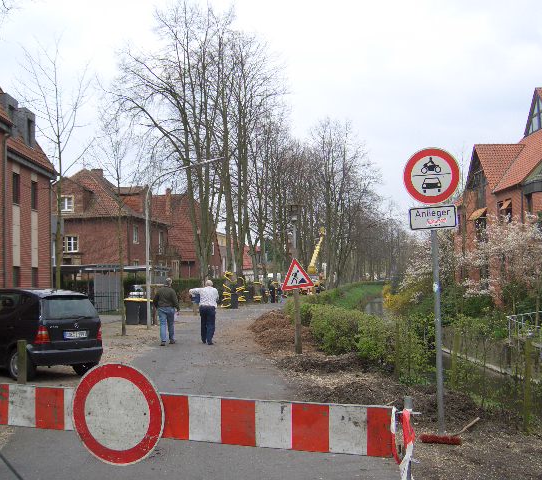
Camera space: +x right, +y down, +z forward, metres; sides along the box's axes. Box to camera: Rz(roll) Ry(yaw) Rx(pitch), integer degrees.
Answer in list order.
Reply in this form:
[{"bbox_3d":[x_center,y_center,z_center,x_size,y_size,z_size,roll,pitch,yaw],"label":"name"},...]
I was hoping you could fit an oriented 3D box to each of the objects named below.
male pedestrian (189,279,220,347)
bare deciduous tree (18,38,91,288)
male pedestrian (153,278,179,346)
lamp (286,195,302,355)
[{"bbox_3d":[-1.724,1.905,19.047,0.740,1.710,0.500,-1,-3,0],"label":"male pedestrian"},{"bbox_3d":[-4.987,-1.018,17.005,1.800,7.500,1.800,-1,-3,0],"label":"bare deciduous tree"},{"bbox_3d":[-2.727,1.882,18.948,0.640,1.770,0.500,-1,-3,0],"label":"male pedestrian"},{"bbox_3d":[0.541,0.814,16.296,0.330,3.500,0.330,-1,-3,0],"label":"lamp"}]

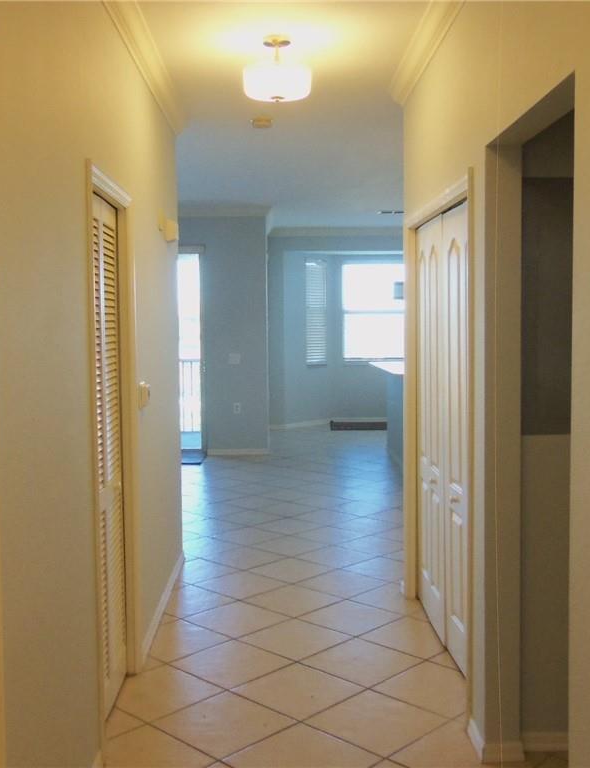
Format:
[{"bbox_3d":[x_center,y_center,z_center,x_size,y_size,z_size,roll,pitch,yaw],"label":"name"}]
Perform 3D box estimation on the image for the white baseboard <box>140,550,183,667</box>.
[{"bbox_3d":[-0.704,1.188,4.644,0.020,0.080,1.660,-1,4,-1],"label":"white baseboard"}]

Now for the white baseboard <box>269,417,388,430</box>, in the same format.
[{"bbox_3d":[0.564,0.637,12.981,1.890,0.085,0.800,-1,4,-1],"label":"white baseboard"}]

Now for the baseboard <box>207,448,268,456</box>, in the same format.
[{"bbox_3d":[-0.689,0.835,10.109,0.762,0.080,0.021,-1,4,-1],"label":"baseboard"}]

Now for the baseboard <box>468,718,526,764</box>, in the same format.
[{"bbox_3d":[0.729,1.283,3.011,0.170,0.080,0.225,-1,4,-1],"label":"baseboard"}]

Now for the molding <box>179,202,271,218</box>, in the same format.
[{"bbox_3d":[-0.832,-2.057,9.884,1.104,0.137,0.100,-1,4,-1],"label":"molding"}]

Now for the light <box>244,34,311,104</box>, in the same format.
[{"bbox_3d":[-0.081,-1.434,3.801,0.316,0.278,0.316,-1,4,-1],"label":"light"}]

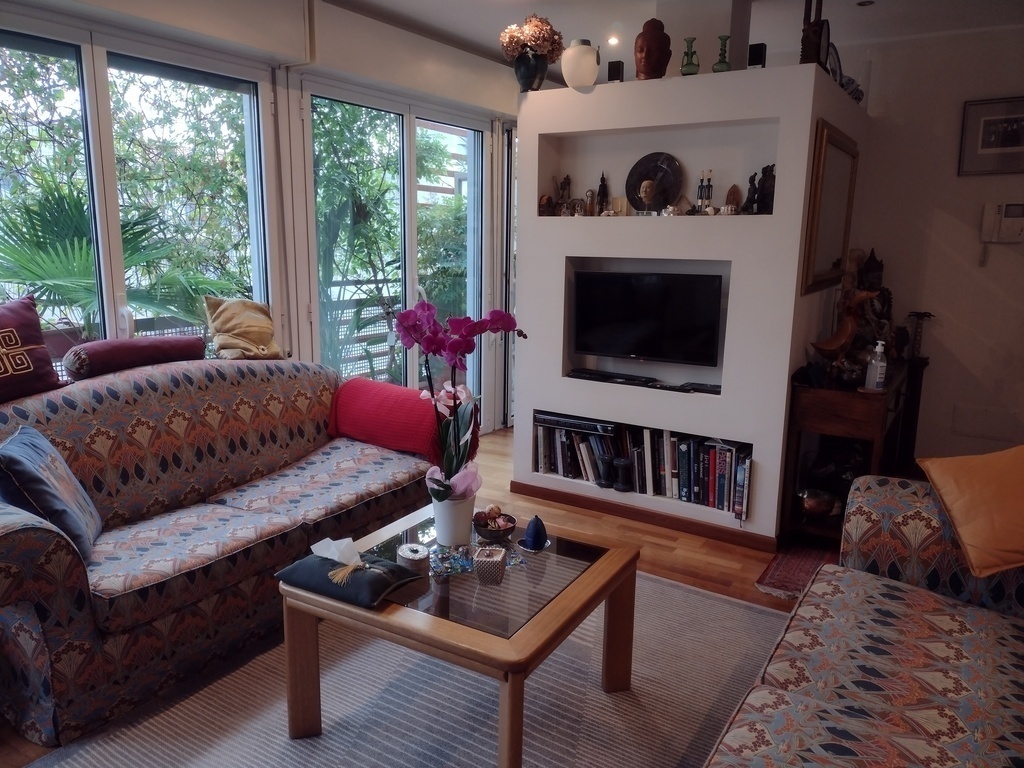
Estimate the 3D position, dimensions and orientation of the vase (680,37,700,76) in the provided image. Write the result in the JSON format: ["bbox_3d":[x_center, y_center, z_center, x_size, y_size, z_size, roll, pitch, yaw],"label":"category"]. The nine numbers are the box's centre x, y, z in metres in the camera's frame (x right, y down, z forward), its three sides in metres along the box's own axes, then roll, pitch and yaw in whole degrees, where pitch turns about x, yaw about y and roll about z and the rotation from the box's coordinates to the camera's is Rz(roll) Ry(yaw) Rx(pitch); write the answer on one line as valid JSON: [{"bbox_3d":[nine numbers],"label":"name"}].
[{"bbox_3d":[0.787,-1.436,3.525,0.090,0.170,0.080,7,12,32],"label":"vase"}]

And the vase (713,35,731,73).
[{"bbox_3d":[0.905,-1.417,3.452,0.080,0.163,0.080,7,12,32],"label":"vase"}]

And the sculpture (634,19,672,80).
[{"bbox_3d":[0.648,-1.519,3.661,0.165,0.275,0.185,7,12,32],"label":"sculpture"}]

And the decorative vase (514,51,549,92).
[{"bbox_3d":[0.097,-1.548,3.994,0.165,0.205,0.165,1,10,0],"label":"decorative vase"}]

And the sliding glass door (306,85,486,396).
[{"bbox_3d":[-0.619,-0.574,4.774,0.080,2.110,1.600,7,12,32],"label":"sliding glass door"}]

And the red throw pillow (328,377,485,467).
[{"bbox_3d":[-0.489,0.149,3.557,0.660,0.330,0.290,7,12,32],"label":"red throw pillow"}]

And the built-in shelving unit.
[{"bbox_3d":[0.966,-0.441,4.315,1.420,2.065,1.320,7,12,32],"label":"built-in shelving unit"}]

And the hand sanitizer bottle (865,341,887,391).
[{"bbox_3d":[1.554,-0.075,3.393,0.075,0.205,0.065,-3,11,-21],"label":"hand sanitizer bottle"}]

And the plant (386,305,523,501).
[{"bbox_3d":[-0.166,0.046,2.385,0.420,0.590,0.260,2,10,6],"label":"plant"}]

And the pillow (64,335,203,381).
[{"bbox_3d":[-1.381,-0.117,2.987,0.135,0.135,0.530,7,12,32],"label":"pillow"}]

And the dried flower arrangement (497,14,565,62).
[{"bbox_3d":[0.097,-1.712,3.972,0.310,0.240,0.260,7,12,32],"label":"dried flower arrangement"}]

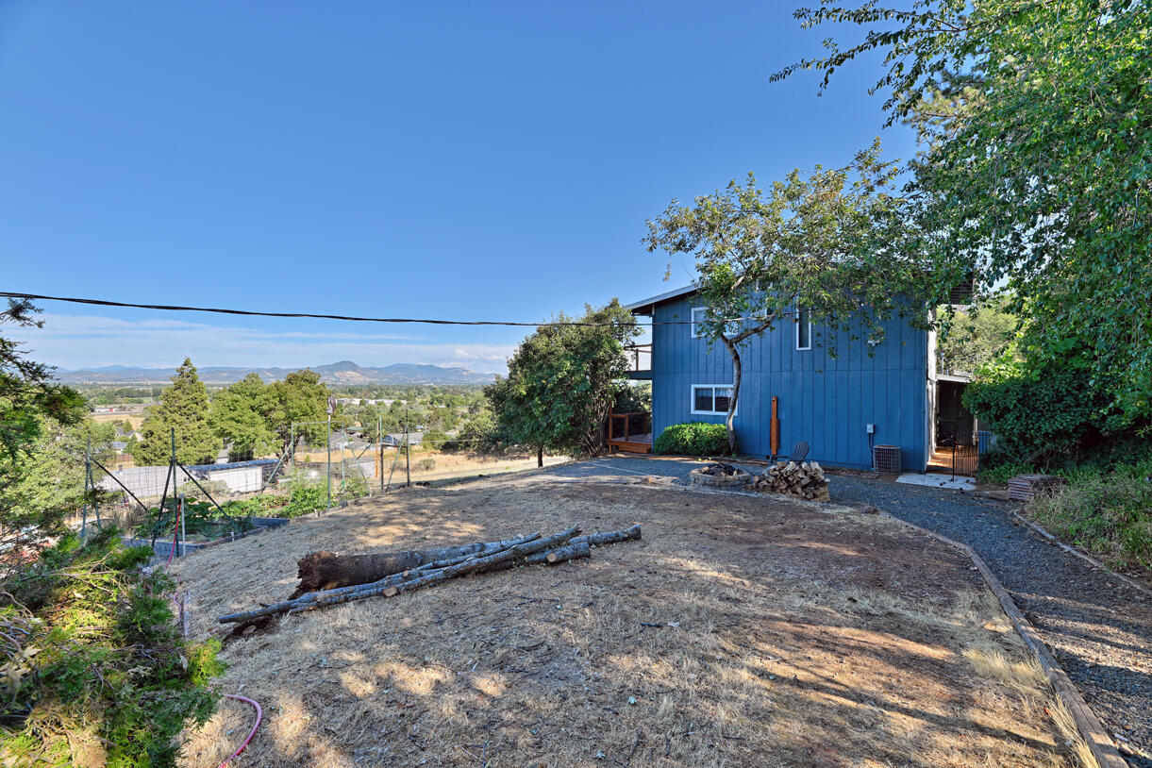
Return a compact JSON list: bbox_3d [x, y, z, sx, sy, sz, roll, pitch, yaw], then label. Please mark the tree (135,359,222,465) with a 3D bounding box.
[{"bbox_3d":[-43.551,3.560,49.000,7.000,12.590,7.000,0,0,-42],"label":"tree"}]

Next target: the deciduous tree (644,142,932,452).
[{"bbox_3d":[6.100,-2.150,13.000,6.700,8.700,5.700,0,0,25],"label":"deciduous tree"}]

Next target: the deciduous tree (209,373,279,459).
[{"bbox_3d":[-35.586,3.943,48.000,6.200,10.410,6.200,0,0,-37],"label":"deciduous tree"}]

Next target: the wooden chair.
[{"bbox_3d":[5.270,1.840,10.800,0.820,0.950,0.740,0,0,-22],"label":"wooden chair"}]

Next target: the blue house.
[{"bbox_3d":[8.200,-0.680,16.800,9.600,6.200,7.500,0,0,41],"label":"blue house"}]

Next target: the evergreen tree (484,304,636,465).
[{"bbox_3d":[-0.470,0.020,16.000,5.200,5.950,4.700,0,0,-2],"label":"evergreen tree"}]

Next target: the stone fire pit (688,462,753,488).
[{"bbox_3d":[3.280,2.100,10.200,1.300,0.300,1.300,0,0,18],"label":"stone fire pit"}]

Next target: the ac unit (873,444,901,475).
[{"bbox_3d":[8.280,1.985,11.900,0.600,0.700,0.600,0,0,41],"label":"ac unit"}]

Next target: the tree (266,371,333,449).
[{"bbox_3d":[-27.770,3.365,45.000,5.600,9.860,5.600,0,0,-32],"label":"tree"}]

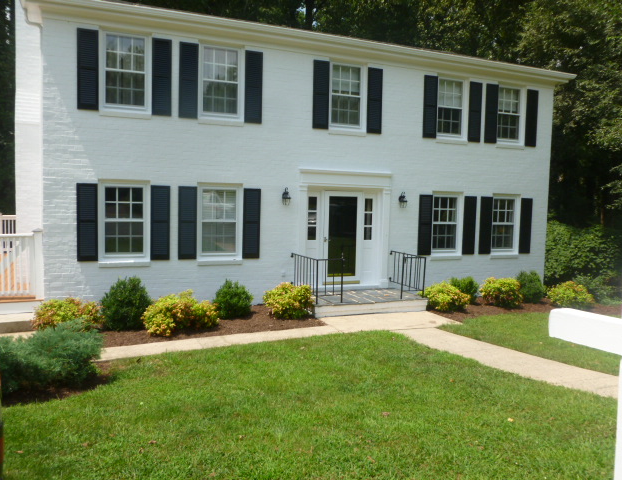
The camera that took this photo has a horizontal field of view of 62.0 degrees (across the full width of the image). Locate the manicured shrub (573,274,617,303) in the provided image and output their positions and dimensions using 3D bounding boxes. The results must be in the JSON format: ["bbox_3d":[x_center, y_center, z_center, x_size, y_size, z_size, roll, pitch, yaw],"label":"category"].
[{"bbox_3d":[6.771,1.141,12.286,1.000,0.625,0.920,0,4,-22],"label":"manicured shrub"}]

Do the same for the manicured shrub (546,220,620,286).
[{"bbox_3d":[7.987,0.402,15.400,2.050,1.950,1.850,0,4,-22],"label":"manicured shrub"}]

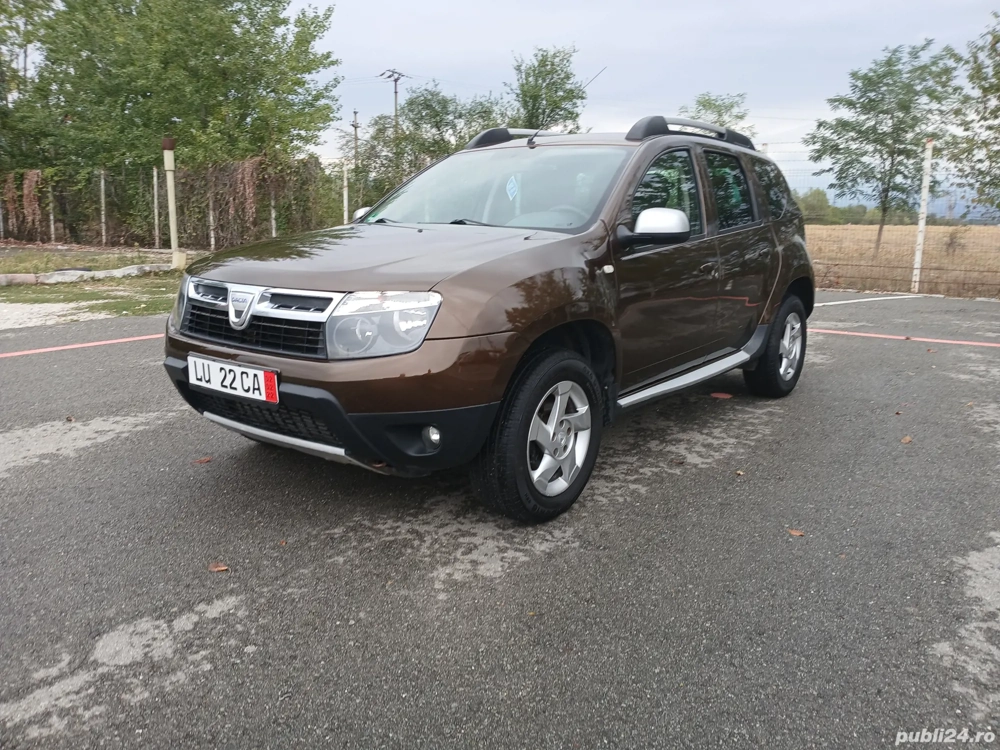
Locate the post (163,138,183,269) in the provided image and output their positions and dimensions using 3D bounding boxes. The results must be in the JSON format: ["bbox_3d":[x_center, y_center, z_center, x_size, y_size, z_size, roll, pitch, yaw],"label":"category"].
[{"bbox_3d":[-6.729,-3.526,15.495,0.250,2.595,0.250,0,12,0],"label":"post"}]

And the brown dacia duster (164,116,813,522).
[{"bbox_3d":[0.401,-0.565,4.230,1.910,1.665,4.315,10,15,37],"label":"brown dacia duster"}]

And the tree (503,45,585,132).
[{"bbox_3d":[1.505,-7.722,25.968,3.300,6.932,3.200,0,12,0],"label":"tree"}]

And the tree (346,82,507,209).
[{"bbox_3d":[-2.797,-8.007,28.980,6.391,6.196,5.200,0,12,0],"label":"tree"}]

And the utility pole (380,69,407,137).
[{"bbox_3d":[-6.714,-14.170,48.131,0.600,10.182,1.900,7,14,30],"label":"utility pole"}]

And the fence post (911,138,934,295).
[{"bbox_3d":[6.742,-2.509,11.983,0.120,2.396,0.120,9,14,34],"label":"fence post"}]

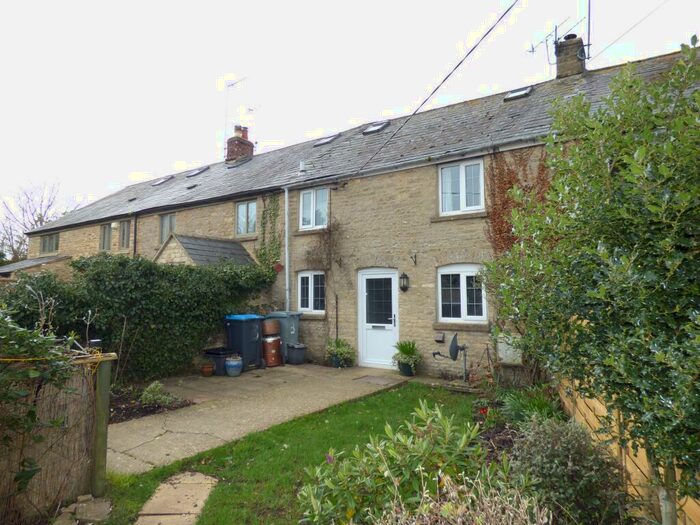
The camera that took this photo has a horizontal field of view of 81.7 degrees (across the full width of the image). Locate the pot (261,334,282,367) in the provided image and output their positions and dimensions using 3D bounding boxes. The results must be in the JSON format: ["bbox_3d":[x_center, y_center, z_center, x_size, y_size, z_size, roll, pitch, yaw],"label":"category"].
[{"bbox_3d":[-1.612,1.858,8.465,0.410,0.580,0.410,-1,-3,0],"label":"pot"}]

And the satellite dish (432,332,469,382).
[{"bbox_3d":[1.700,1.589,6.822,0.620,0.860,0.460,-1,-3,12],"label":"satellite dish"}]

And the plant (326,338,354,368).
[{"bbox_3d":[-0.207,1.854,8.177,0.540,0.540,0.520,-1,-3,0],"label":"plant"}]

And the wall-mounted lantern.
[{"bbox_3d":[1.008,0.382,7.643,0.170,0.370,0.150,-3,-3,32],"label":"wall-mounted lantern"}]

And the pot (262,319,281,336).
[{"bbox_3d":[-1.622,1.411,8.537,0.380,0.330,0.380,-1,-3,0],"label":"pot"}]

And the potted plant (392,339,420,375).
[{"bbox_3d":[1.044,1.778,7.408,0.500,0.600,0.500,-1,-3,0],"label":"potted plant"}]

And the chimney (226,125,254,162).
[{"bbox_3d":[-4.079,-4.315,15.076,0.500,1.420,0.760,-3,-3,32],"label":"chimney"}]

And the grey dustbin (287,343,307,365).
[{"bbox_3d":[-1.092,1.943,8.605,0.360,0.410,0.370,0,-3,-7],"label":"grey dustbin"}]

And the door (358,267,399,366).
[{"bbox_3d":[0.571,1.116,8.092,0.890,1.981,0.080,-3,-3,32],"label":"door"}]

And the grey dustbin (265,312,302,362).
[{"bbox_3d":[-1.450,1.634,8.941,0.700,1.070,0.560,-3,-3,32],"label":"grey dustbin"}]

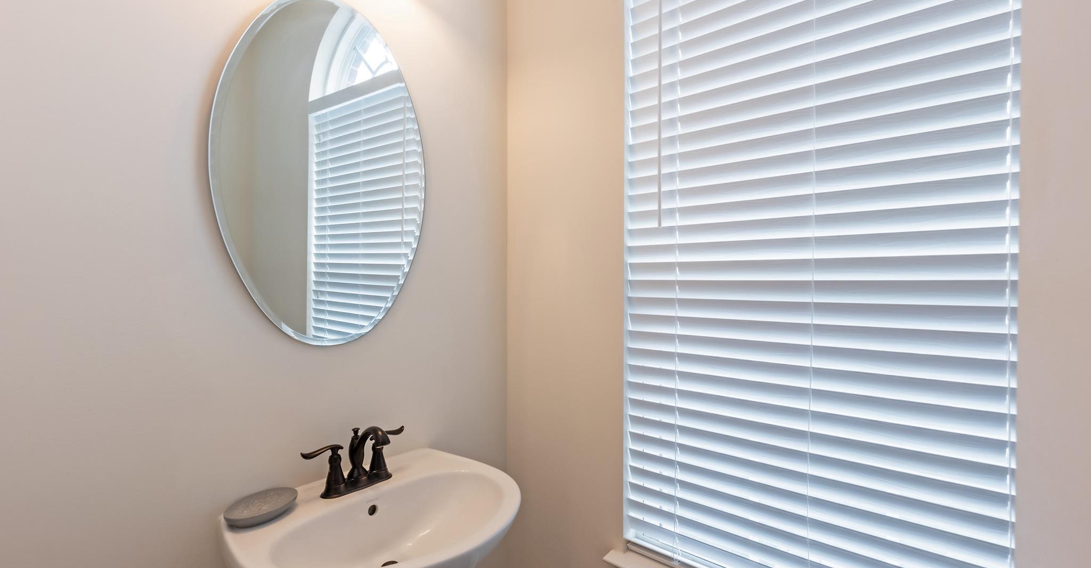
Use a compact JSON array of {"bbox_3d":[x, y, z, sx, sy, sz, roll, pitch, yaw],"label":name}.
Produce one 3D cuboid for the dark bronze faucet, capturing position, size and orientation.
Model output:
[{"bbox_3d":[-0.404,0.399,0.970,0.167,0.157,0.243,0,0,41],"label":"dark bronze faucet"}]

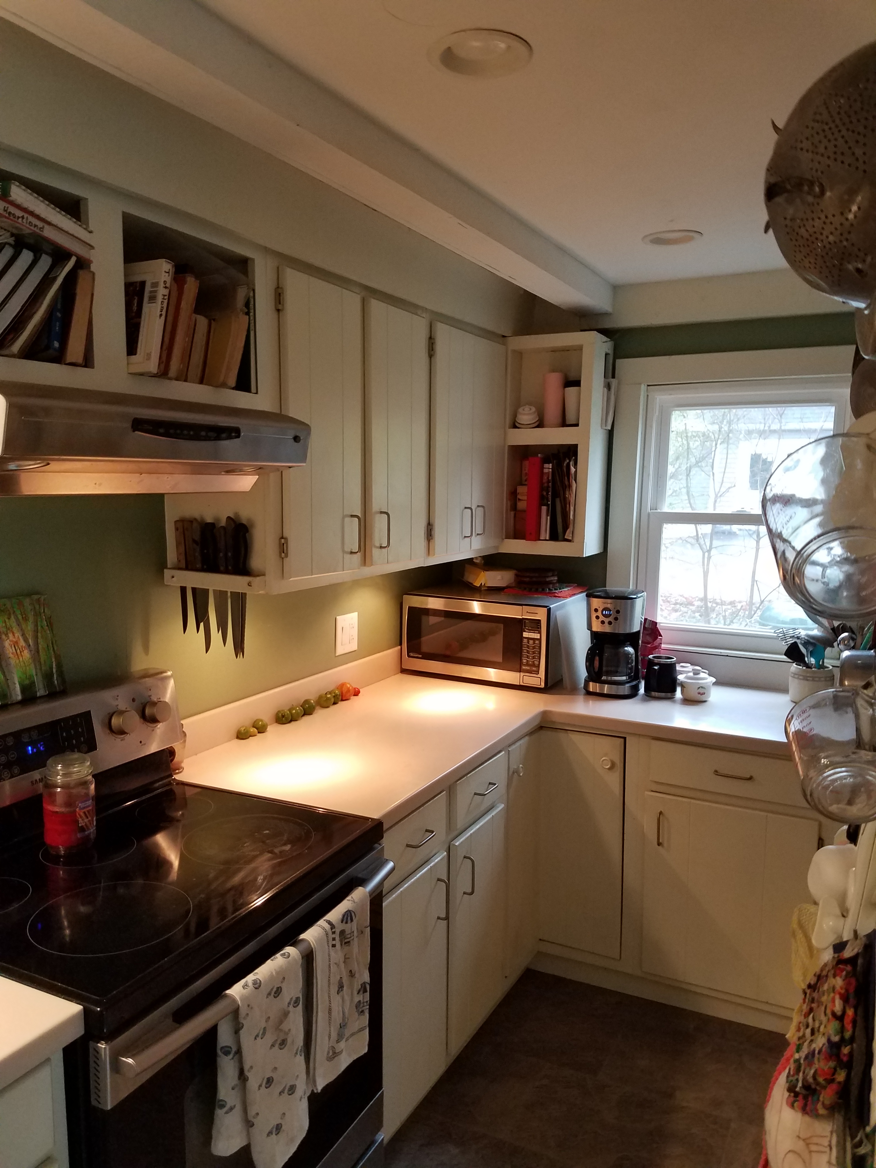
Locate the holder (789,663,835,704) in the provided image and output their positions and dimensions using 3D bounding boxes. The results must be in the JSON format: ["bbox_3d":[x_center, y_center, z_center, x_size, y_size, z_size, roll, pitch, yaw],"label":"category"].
[{"bbox_3d":[1.184,0.316,2.779,0.132,0.112,0.132,4,8,27],"label":"holder"}]

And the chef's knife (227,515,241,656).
[{"bbox_3d":[-0.490,0.010,2.110,0.036,0.340,0.020,4,8,27],"label":"chef's knife"}]

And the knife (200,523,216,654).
[{"bbox_3d":[-0.541,0.011,2.075,0.045,0.314,0.022,4,8,27],"label":"knife"}]

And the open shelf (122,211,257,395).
[{"bbox_3d":[-0.634,-0.576,1.895,0.300,0.300,0.385,4,8,27],"label":"open shelf"}]

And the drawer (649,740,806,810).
[{"bbox_3d":[0.963,0.549,2.802,0.475,0.130,0.400,4,8,27],"label":"drawer"}]

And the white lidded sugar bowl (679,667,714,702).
[{"bbox_3d":[0.890,0.347,3.004,0.112,0.098,0.092,4,8,27],"label":"white lidded sugar bowl"}]

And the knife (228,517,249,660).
[{"bbox_3d":[-0.461,0.011,2.034,0.052,0.333,0.025,4,8,27],"label":"knife"}]

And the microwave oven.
[{"bbox_3d":[0.218,0.177,3.170,0.557,0.296,0.420,4,8,29],"label":"microwave oven"}]

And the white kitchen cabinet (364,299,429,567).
[{"bbox_3d":[-0.237,-0.423,2.555,0.290,0.706,0.333,4,8,27],"label":"white kitchen cabinet"}]

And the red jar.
[{"bbox_3d":[-0.701,0.416,1.667,0.094,0.170,0.094,0,7,0],"label":"red jar"}]

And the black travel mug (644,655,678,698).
[{"bbox_3d":[0.773,0.325,3.048,0.107,0.131,0.141,4,8,30],"label":"black travel mug"}]

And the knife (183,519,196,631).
[{"bbox_3d":[-0.593,-0.018,2.098,0.034,0.271,0.020,4,8,27],"label":"knife"}]

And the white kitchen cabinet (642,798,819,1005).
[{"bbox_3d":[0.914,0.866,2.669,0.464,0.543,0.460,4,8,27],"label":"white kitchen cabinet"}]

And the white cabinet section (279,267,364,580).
[{"bbox_3d":[-0.411,-0.400,2.300,0.300,0.745,0.352,3,7,28],"label":"white cabinet section"}]

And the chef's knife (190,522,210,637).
[{"bbox_3d":[-0.583,-0.009,2.156,0.050,0.296,0.020,4,8,27],"label":"chef's knife"}]

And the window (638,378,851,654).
[{"bbox_3d":[1.101,-0.254,3.194,0.720,0.950,0.100,4,8,27],"label":"window"}]

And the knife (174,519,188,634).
[{"bbox_3d":[-0.616,-0.015,2.111,0.036,0.279,0.020,4,8,27],"label":"knife"}]

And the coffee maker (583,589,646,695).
[{"bbox_3d":[0.623,0.199,3.047,0.188,0.348,0.205,3,7,23],"label":"coffee maker"}]

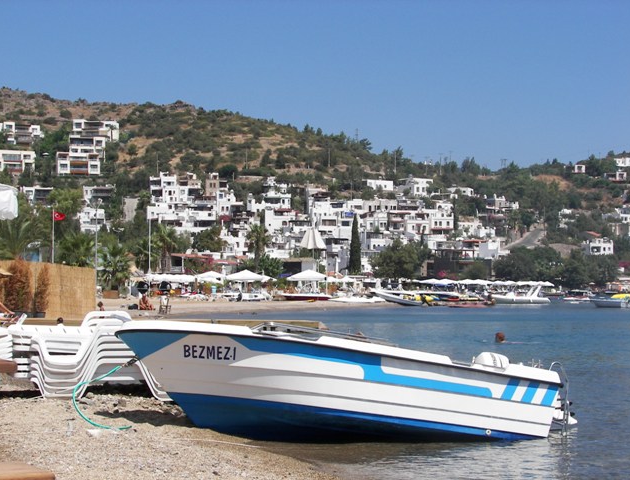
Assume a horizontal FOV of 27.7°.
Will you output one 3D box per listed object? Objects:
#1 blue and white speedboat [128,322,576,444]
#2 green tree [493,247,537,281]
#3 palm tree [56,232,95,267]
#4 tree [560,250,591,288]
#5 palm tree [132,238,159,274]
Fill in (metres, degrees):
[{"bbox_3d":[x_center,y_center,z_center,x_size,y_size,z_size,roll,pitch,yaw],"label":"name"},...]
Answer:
[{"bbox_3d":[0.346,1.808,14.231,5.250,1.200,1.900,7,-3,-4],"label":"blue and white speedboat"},{"bbox_3d":[29.076,4.061,185.000,6.300,6.200,6.300,0,-2,0],"label":"green tree"},{"bbox_3d":[-17.460,1.786,93.000,3.000,4.700,3.000,0,-2,0],"label":"palm tree"},{"bbox_3d":[38.798,4.617,190.000,4.900,6.000,4.900,0,-2,0],"label":"tree"},{"bbox_3d":[-14.881,2.063,112.000,2.600,4.700,2.600,0,-2,0],"label":"palm tree"}]

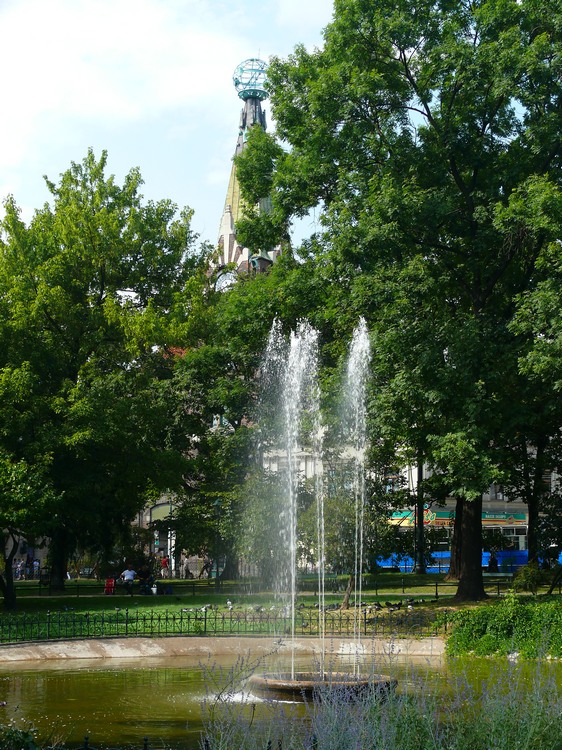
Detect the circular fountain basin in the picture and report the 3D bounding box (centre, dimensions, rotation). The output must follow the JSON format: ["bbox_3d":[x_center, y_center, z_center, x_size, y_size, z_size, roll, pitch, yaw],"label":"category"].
[{"bbox_3d":[0.685,5.112,22.003,2.430,0.340,2.430,0,-8,0],"label":"circular fountain basin"}]

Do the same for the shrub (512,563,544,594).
[{"bbox_3d":[9.658,7.940,52.405,1.249,1.235,1.250,0,-8,0],"label":"shrub"}]

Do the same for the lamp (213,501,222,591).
[{"bbox_3d":[-2.674,7.171,56.552,0.420,3.927,0.420,0,-8,0],"label":"lamp"}]

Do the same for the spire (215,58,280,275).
[{"bbox_3d":[-2.260,-16.933,108.412,5.200,18.002,5.200,7,-11,-42],"label":"spire"}]

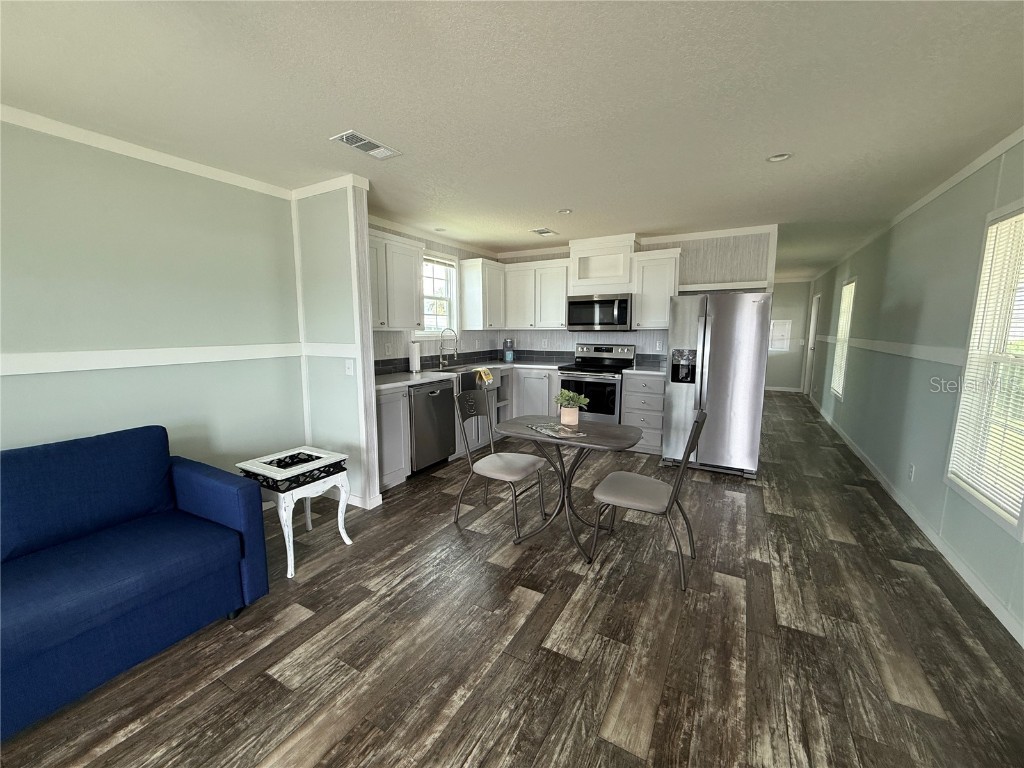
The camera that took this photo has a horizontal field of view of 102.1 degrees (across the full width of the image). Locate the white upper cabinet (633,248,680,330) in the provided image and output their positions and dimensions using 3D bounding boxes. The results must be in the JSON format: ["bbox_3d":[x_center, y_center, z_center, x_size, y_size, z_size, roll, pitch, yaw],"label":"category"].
[{"bbox_3d":[1.673,-1.054,4.732,0.465,0.868,0.315,4,9,29],"label":"white upper cabinet"}]

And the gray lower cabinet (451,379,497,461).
[{"bbox_3d":[-0.632,0.325,4.814,0.605,0.877,0.846,4,8,29],"label":"gray lower cabinet"}]

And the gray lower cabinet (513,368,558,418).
[{"bbox_3d":[0.451,0.232,5.473,0.619,0.880,0.626,4,8,29],"label":"gray lower cabinet"}]

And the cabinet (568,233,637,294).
[{"bbox_3d":[1.107,-1.406,4.994,0.785,0.655,0.325,4,9,29],"label":"cabinet"}]

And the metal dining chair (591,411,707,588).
[{"bbox_3d":[0.804,0.616,2.462,0.585,0.935,0.445,4,9,29],"label":"metal dining chair"}]

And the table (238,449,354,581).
[{"bbox_3d":[-1.339,0.768,2.601,0.465,0.590,0.470,4,9,29],"label":"table"}]

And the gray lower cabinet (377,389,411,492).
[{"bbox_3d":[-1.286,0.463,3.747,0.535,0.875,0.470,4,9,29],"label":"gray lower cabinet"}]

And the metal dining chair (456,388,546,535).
[{"bbox_3d":[-0.071,0.528,2.975,0.591,0.939,0.454,4,8,29],"label":"metal dining chair"}]

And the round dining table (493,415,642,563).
[{"bbox_3d":[0.360,0.657,2.746,0.907,0.738,0.616,4,8,29],"label":"round dining table"}]

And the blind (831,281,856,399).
[{"bbox_3d":[4.506,-0.586,5.621,0.100,1.595,0.830,4,9,29],"label":"blind"}]

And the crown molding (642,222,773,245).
[{"bbox_3d":[2.161,-1.672,4.666,1.382,0.083,0.028,4,8,29],"label":"crown molding"}]

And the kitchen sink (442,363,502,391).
[{"bbox_3d":[-0.534,-0.045,4.737,0.478,0.227,0.797,4,8,29],"label":"kitchen sink"}]

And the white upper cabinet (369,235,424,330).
[{"bbox_3d":[-1.259,-0.928,3.832,0.310,0.863,0.940,4,9,29],"label":"white upper cabinet"}]

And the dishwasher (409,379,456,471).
[{"bbox_3d":[-0.981,0.398,4.163,0.605,0.835,0.612,4,8,29],"label":"dishwasher"}]

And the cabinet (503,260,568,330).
[{"bbox_3d":[0.395,-1.160,5.508,0.928,0.866,0.316,4,8,29],"label":"cabinet"}]

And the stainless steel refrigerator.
[{"bbox_3d":[2.075,-0.018,4.239,0.835,1.700,0.860,4,9,29],"label":"stainless steel refrigerator"}]

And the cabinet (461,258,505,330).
[{"bbox_3d":[-0.362,-1.151,5.428,0.315,0.865,0.570,4,9,29],"label":"cabinet"}]

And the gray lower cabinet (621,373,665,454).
[{"bbox_3d":[1.588,0.316,4.816,0.495,0.875,0.585,4,9,29],"label":"gray lower cabinet"}]

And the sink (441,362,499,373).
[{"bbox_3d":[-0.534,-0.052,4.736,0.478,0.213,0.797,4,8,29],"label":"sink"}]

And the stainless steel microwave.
[{"bbox_3d":[1.115,-0.874,5.077,0.759,0.397,0.399,4,8,29],"label":"stainless steel microwave"}]

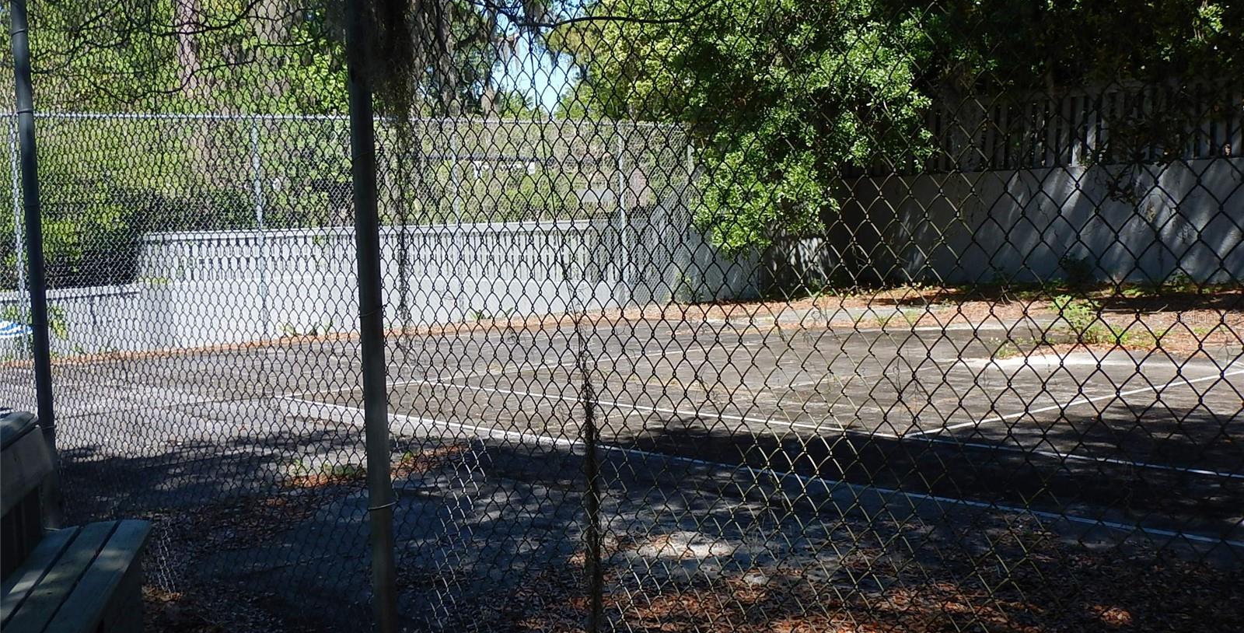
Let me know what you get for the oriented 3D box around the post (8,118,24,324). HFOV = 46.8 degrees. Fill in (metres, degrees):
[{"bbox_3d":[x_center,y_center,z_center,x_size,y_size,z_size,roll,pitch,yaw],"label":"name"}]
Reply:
[{"bbox_3d":[-7.140,-0.915,17.000,0.063,2.860,0.063,-5,5,-39],"label":"post"}]

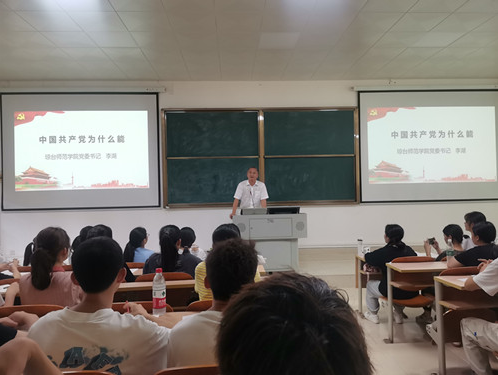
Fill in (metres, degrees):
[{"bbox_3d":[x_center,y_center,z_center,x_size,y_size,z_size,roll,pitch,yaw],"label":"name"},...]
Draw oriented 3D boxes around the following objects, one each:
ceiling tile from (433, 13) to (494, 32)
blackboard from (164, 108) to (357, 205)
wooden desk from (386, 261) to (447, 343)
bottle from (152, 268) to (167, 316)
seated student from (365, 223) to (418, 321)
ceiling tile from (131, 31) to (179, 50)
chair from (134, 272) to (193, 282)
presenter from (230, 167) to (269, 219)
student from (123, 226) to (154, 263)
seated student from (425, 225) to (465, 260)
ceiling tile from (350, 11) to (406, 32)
[{"bbox_3d":[2.924,-2.259,5.147,0.610,0.020,0.610,-1,0,-3],"label":"ceiling tile"},{"bbox_3d":[0.261,-0.591,7.483,3.880,1.930,0.100,-1,0,-3],"label":"blackboard"},{"bbox_3d":[1.991,1.102,3.487,1.300,0.750,0.420,-1,0,-3],"label":"wooden desk"},{"bbox_3d":[-0.428,0.505,1.800,0.065,0.232,0.065,-1,0,-3],"label":"bottle"},{"bbox_3d":[1.570,1.000,4.200,0.490,1.150,0.700,-1,0,-23],"label":"seated student"},{"bbox_3d":[-1.352,-2.143,5.459,0.600,0.025,0.600,-1,0,-3],"label":"ceiling tile"},{"bbox_3d":[-0.645,1.045,3.071,0.450,0.800,0.480,-1,0,-3],"label":"chair"},{"bbox_3d":[0.020,0.500,6.650,0.620,1.730,0.380,-1,0,-1],"label":"presenter"},{"bbox_3d":[-1.081,0.985,3.957,0.470,1.120,0.720,-1,0,17],"label":"student"},{"bbox_3d":[2.220,0.939,4.107,0.470,1.120,0.720,-1,0,-31],"label":"seated student"},{"bbox_3d":[1.673,-2.206,5.007,0.600,0.025,0.600,-1,0,-3],"label":"ceiling tile"}]

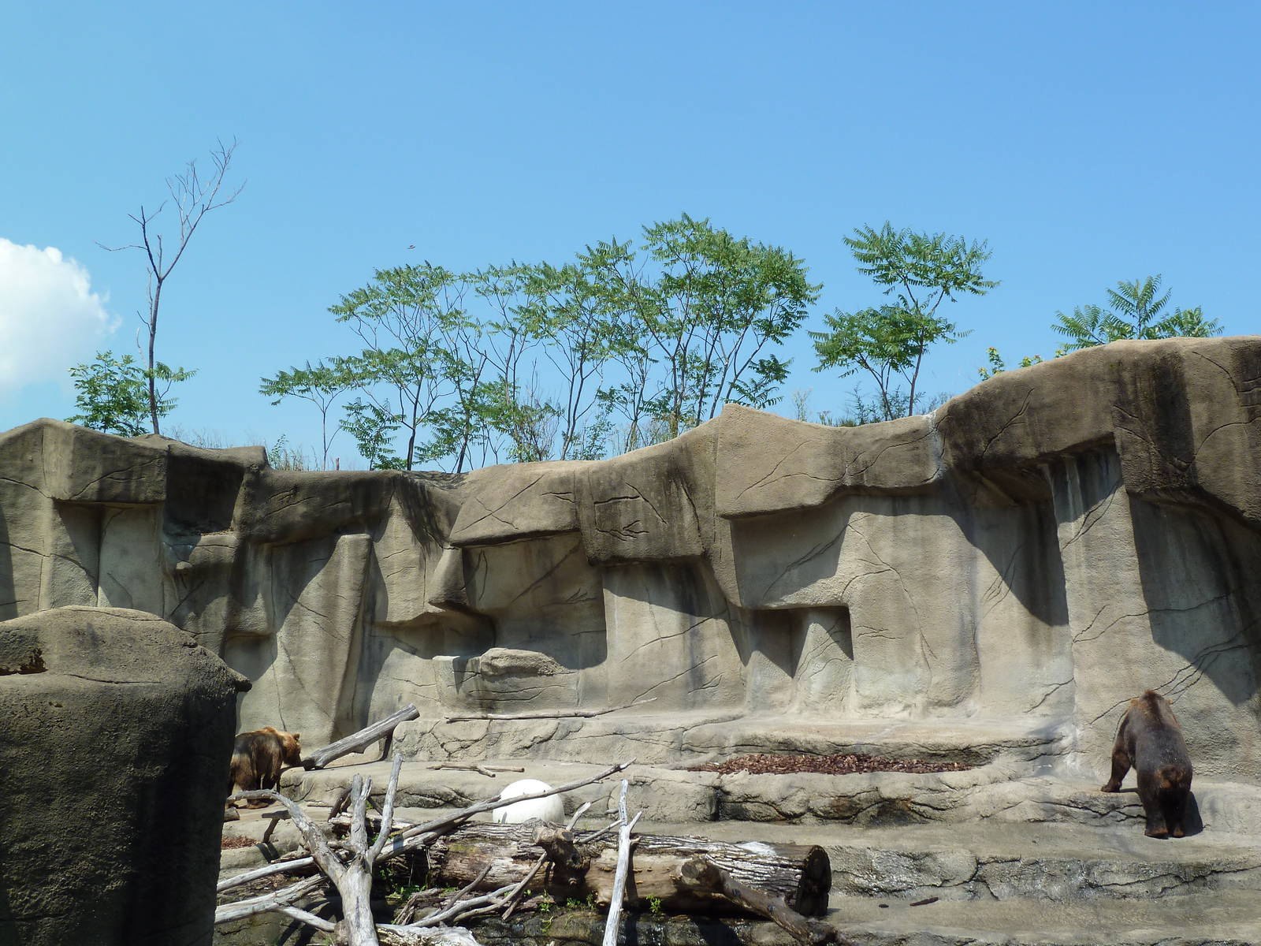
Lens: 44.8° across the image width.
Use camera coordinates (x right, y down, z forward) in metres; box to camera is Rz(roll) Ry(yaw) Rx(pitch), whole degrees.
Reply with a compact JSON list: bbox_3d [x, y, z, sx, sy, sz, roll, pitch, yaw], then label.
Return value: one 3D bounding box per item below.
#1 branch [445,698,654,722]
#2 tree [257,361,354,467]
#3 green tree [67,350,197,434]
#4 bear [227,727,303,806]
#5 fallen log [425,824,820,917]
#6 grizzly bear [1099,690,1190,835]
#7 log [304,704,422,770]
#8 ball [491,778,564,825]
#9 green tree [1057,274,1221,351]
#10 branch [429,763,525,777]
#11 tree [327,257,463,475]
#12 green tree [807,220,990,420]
[{"bbox_3d":[-1.036,3.168,20.516,2.930,0.270,0.200,2,-5,-20],"label":"branch"},{"bbox_3d":[-5.252,-0.847,24.639,1.500,1.970,1.400,0,-4,0],"label":"tree"},{"bbox_3d":[-7.751,-1.086,23.655,1.940,1.620,1.700,0,-4,0],"label":"green tree"},{"bbox_3d":[-4.590,3.667,19.074,0.600,1.030,1.350,-3,-5,36],"label":"bear"},{"bbox_3d":[-0.096,3.847,14.897,4.000,0.680,0.720,-1,-5,17],"label":"fallen log"},{"bbox_3d":[5.800,3.249,17.050,0.800,1.460,1.650,-1,-4,8],"label":"grizzly bear"},{"bbox_3d":[-3.450,3.382,19.672,1.630,0.250,0.250,-20,6,-30],"label":"log"},{"bbox_3d":[-1.050,3.499,15.626,0.760,0.760,0.760,0,-4,0],"label":"ball"},{"bbox_3d":[6.968,-1.996,21.017,2.280,1.430,1.900,0,-4,0],"label":"green tree"},{"bbox_3d":[-1.890,3.671,18.873,1.180,0.120,0.650,0,-4,0],"label":"branch"},{"bbox_3d":[-3.766,-1.627,24.700,2.180,3.500,2.000,0,-4,0],"label":"tree"},{"bbox_3d":[4.229,-2.243,23.544,2.790,3.190,2.400,0,-4,0],"label":"green tree"}]

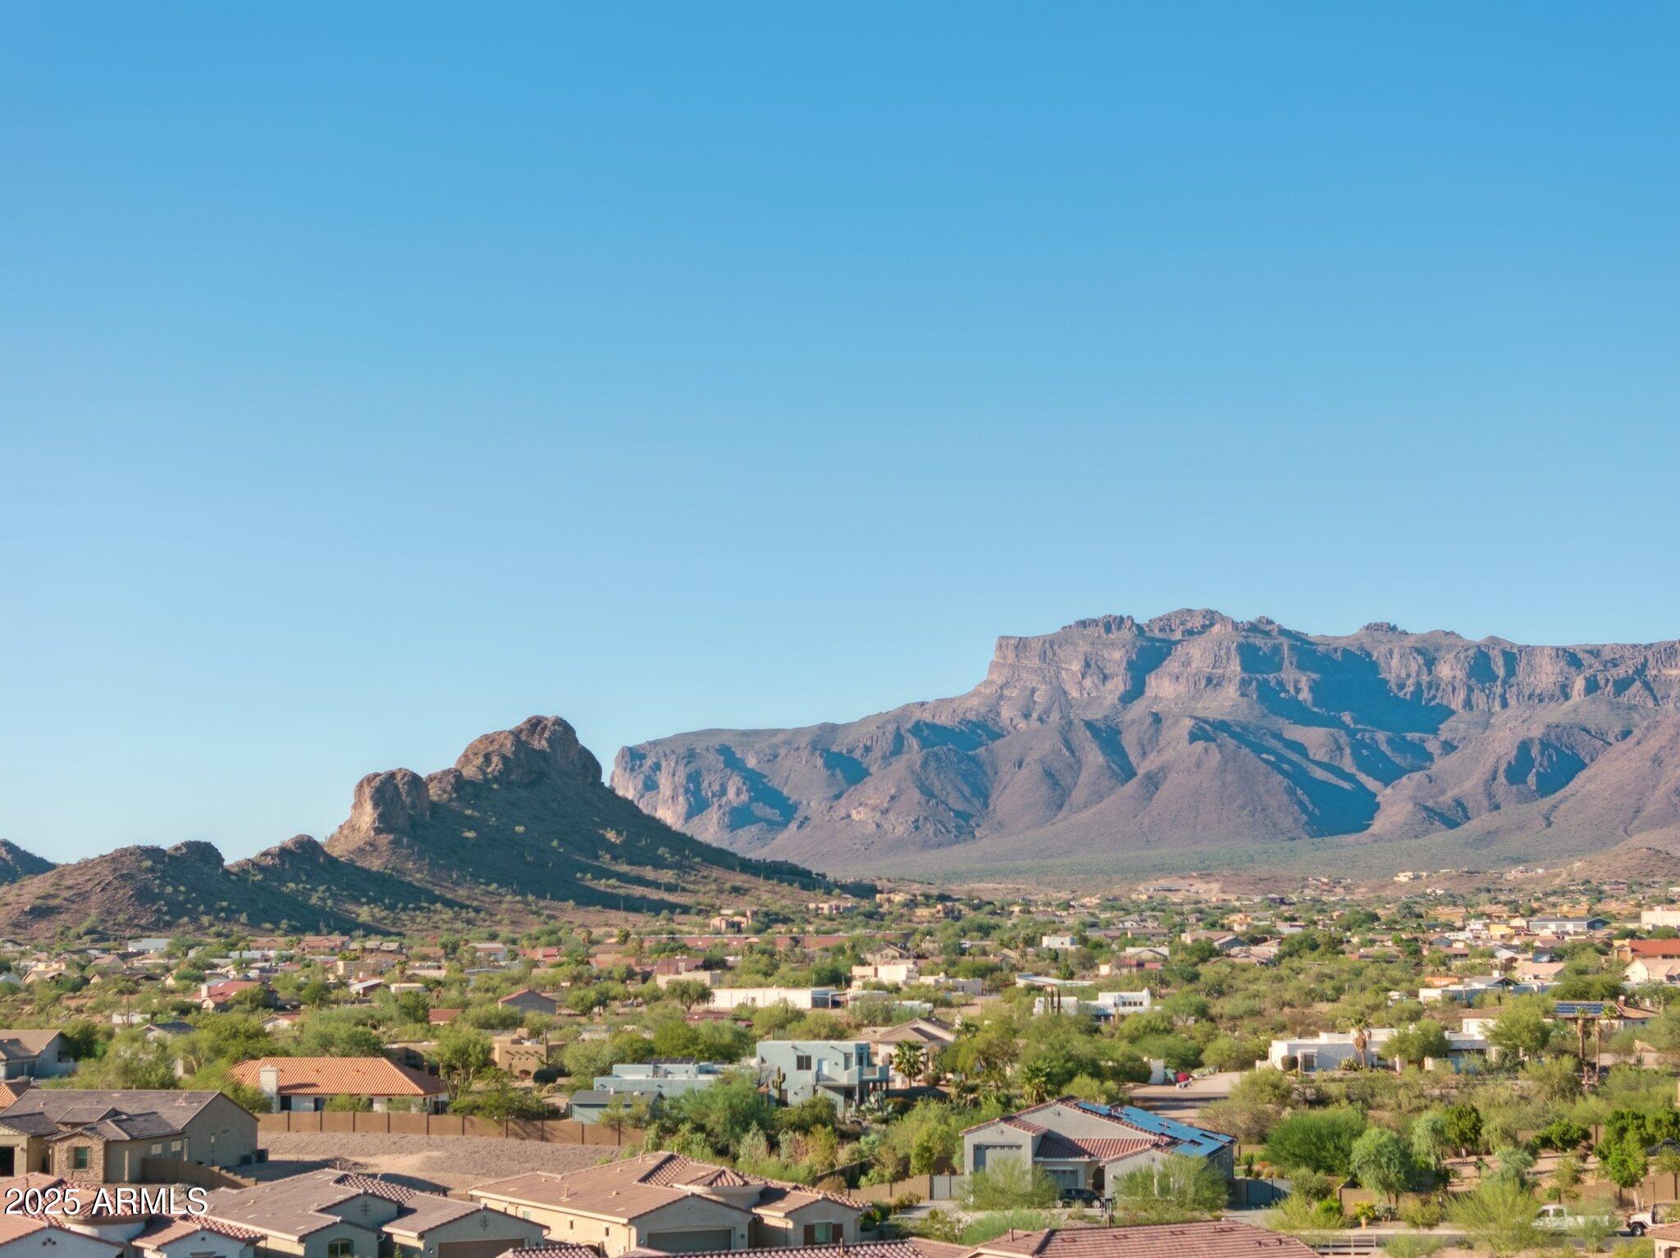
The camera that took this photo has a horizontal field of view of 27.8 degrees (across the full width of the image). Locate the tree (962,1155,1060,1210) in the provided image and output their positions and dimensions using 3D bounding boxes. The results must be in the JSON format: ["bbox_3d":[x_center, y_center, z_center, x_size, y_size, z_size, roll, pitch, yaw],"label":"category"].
[{"bbox_3d":[12.562,40.593,249.000,7.000,3.950,6.500,0,-5,3],"label":"tree"}]

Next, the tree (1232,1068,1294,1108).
[{"bbox_3d":[44.508,48.200,357.000,6.600,4.400,6.200,-1,-5,7],"label":"tree"}]

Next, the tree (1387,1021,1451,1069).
[{"bbox_3d":[69.556,50.042,408.000,7.600,5.800,7.200,-1,-5,10],"label":"tree"}]

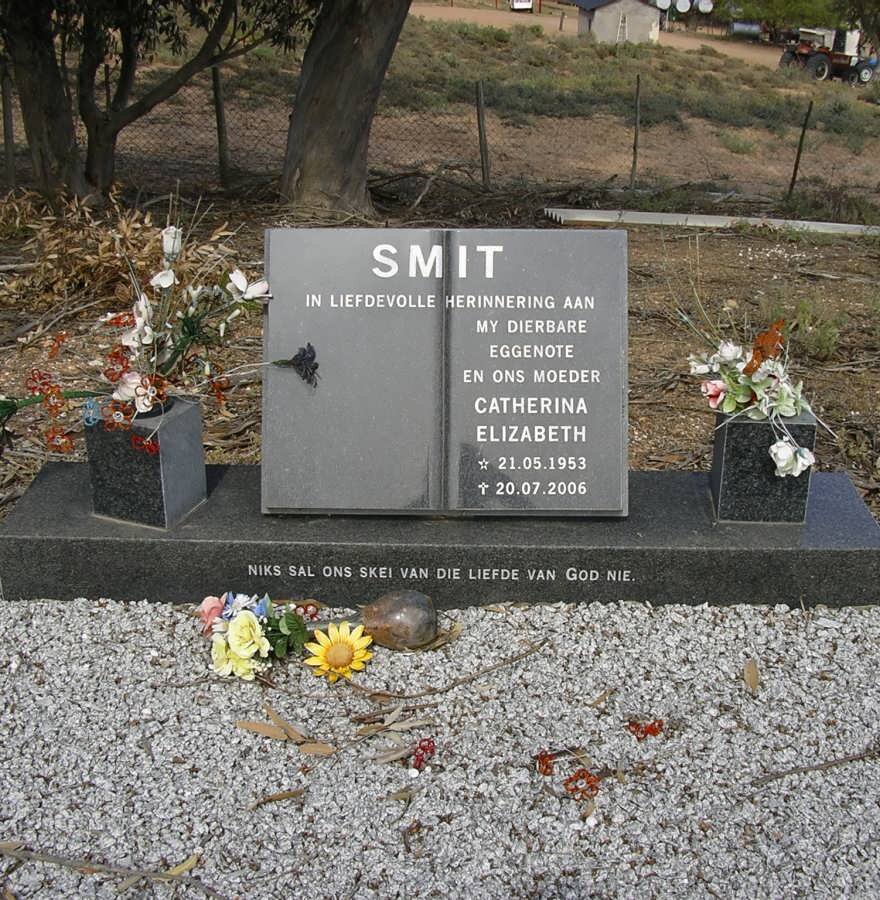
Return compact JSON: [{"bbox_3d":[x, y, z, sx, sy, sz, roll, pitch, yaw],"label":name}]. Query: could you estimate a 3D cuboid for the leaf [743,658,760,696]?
[{"bbox_3d":[0.466,0.338,1.972,0.023,0.012,0.090,9,25,19],"label":"leaf"}]

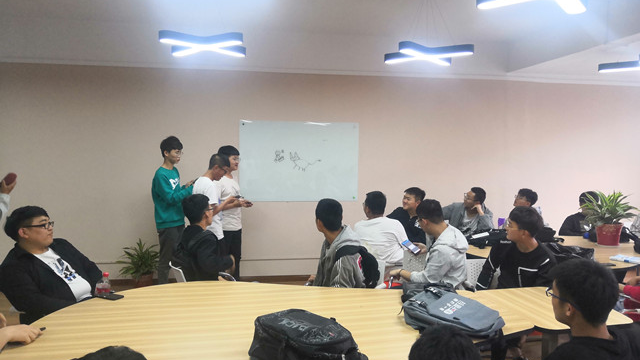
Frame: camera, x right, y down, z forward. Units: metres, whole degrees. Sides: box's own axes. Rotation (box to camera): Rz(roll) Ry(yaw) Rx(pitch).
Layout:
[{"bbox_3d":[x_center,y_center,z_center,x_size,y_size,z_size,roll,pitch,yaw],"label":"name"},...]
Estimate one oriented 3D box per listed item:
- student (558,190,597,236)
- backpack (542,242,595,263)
[{"bbox_3d":[2.911,0.734,5.332,0.560,1.210,0.780,1,3,9],"label":"student"},{"bbox_3d":[2.013,0.596,4.185,0.450,0.140,0.300,2,3,22],"label":"backpack"}]

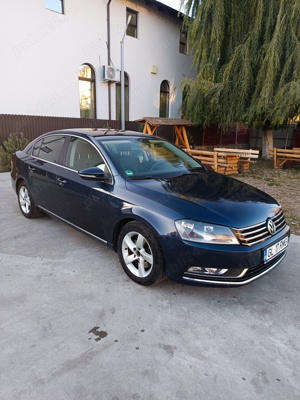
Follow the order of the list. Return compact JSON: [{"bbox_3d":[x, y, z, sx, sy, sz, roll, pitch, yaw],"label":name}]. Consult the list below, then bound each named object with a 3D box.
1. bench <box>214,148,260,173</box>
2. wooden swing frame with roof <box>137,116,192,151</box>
[{"bbox_3d":[3.026,-1.445,10.119,1.650,0.780,0.620,9,17,29],"label":"bench"},{"bbox_3d":[0.647,-2.600,12.133,2.200,1.920,1.280,-10,18,-37],"label":"wooden swing frame with roof"}]

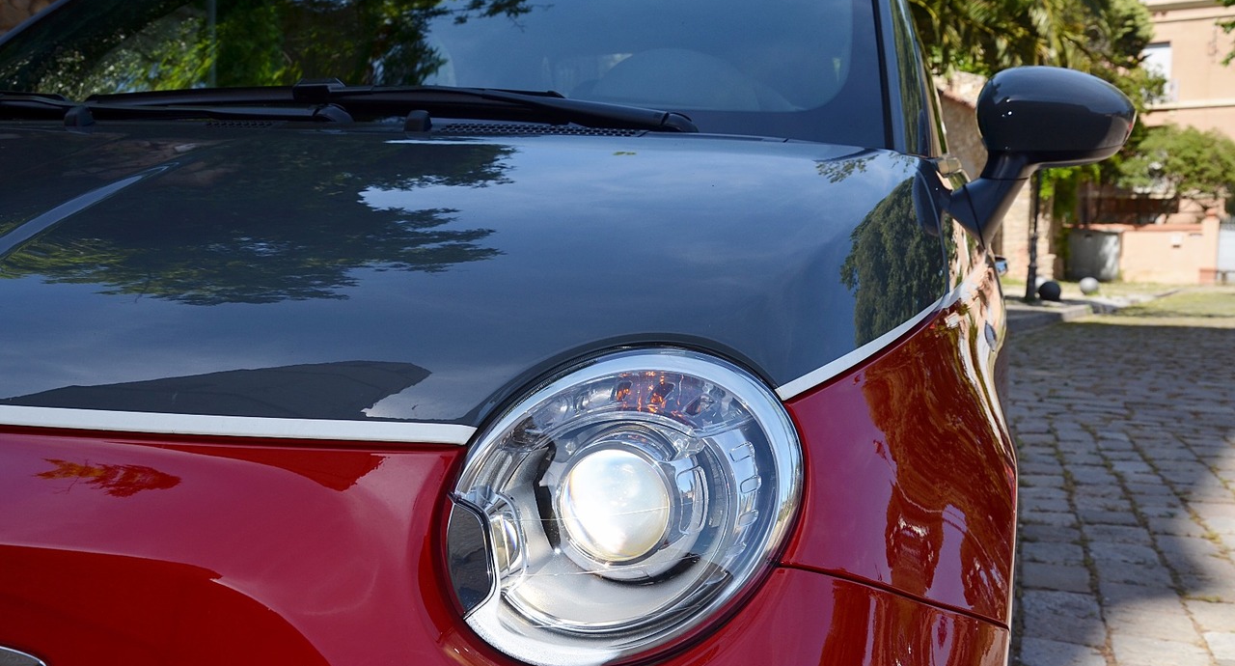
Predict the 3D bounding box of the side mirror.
[{"bbox_3d":[0.606,-0.257,1.900,0.242,0.236,0.165,1,4,16],"label":"side mirror"}]

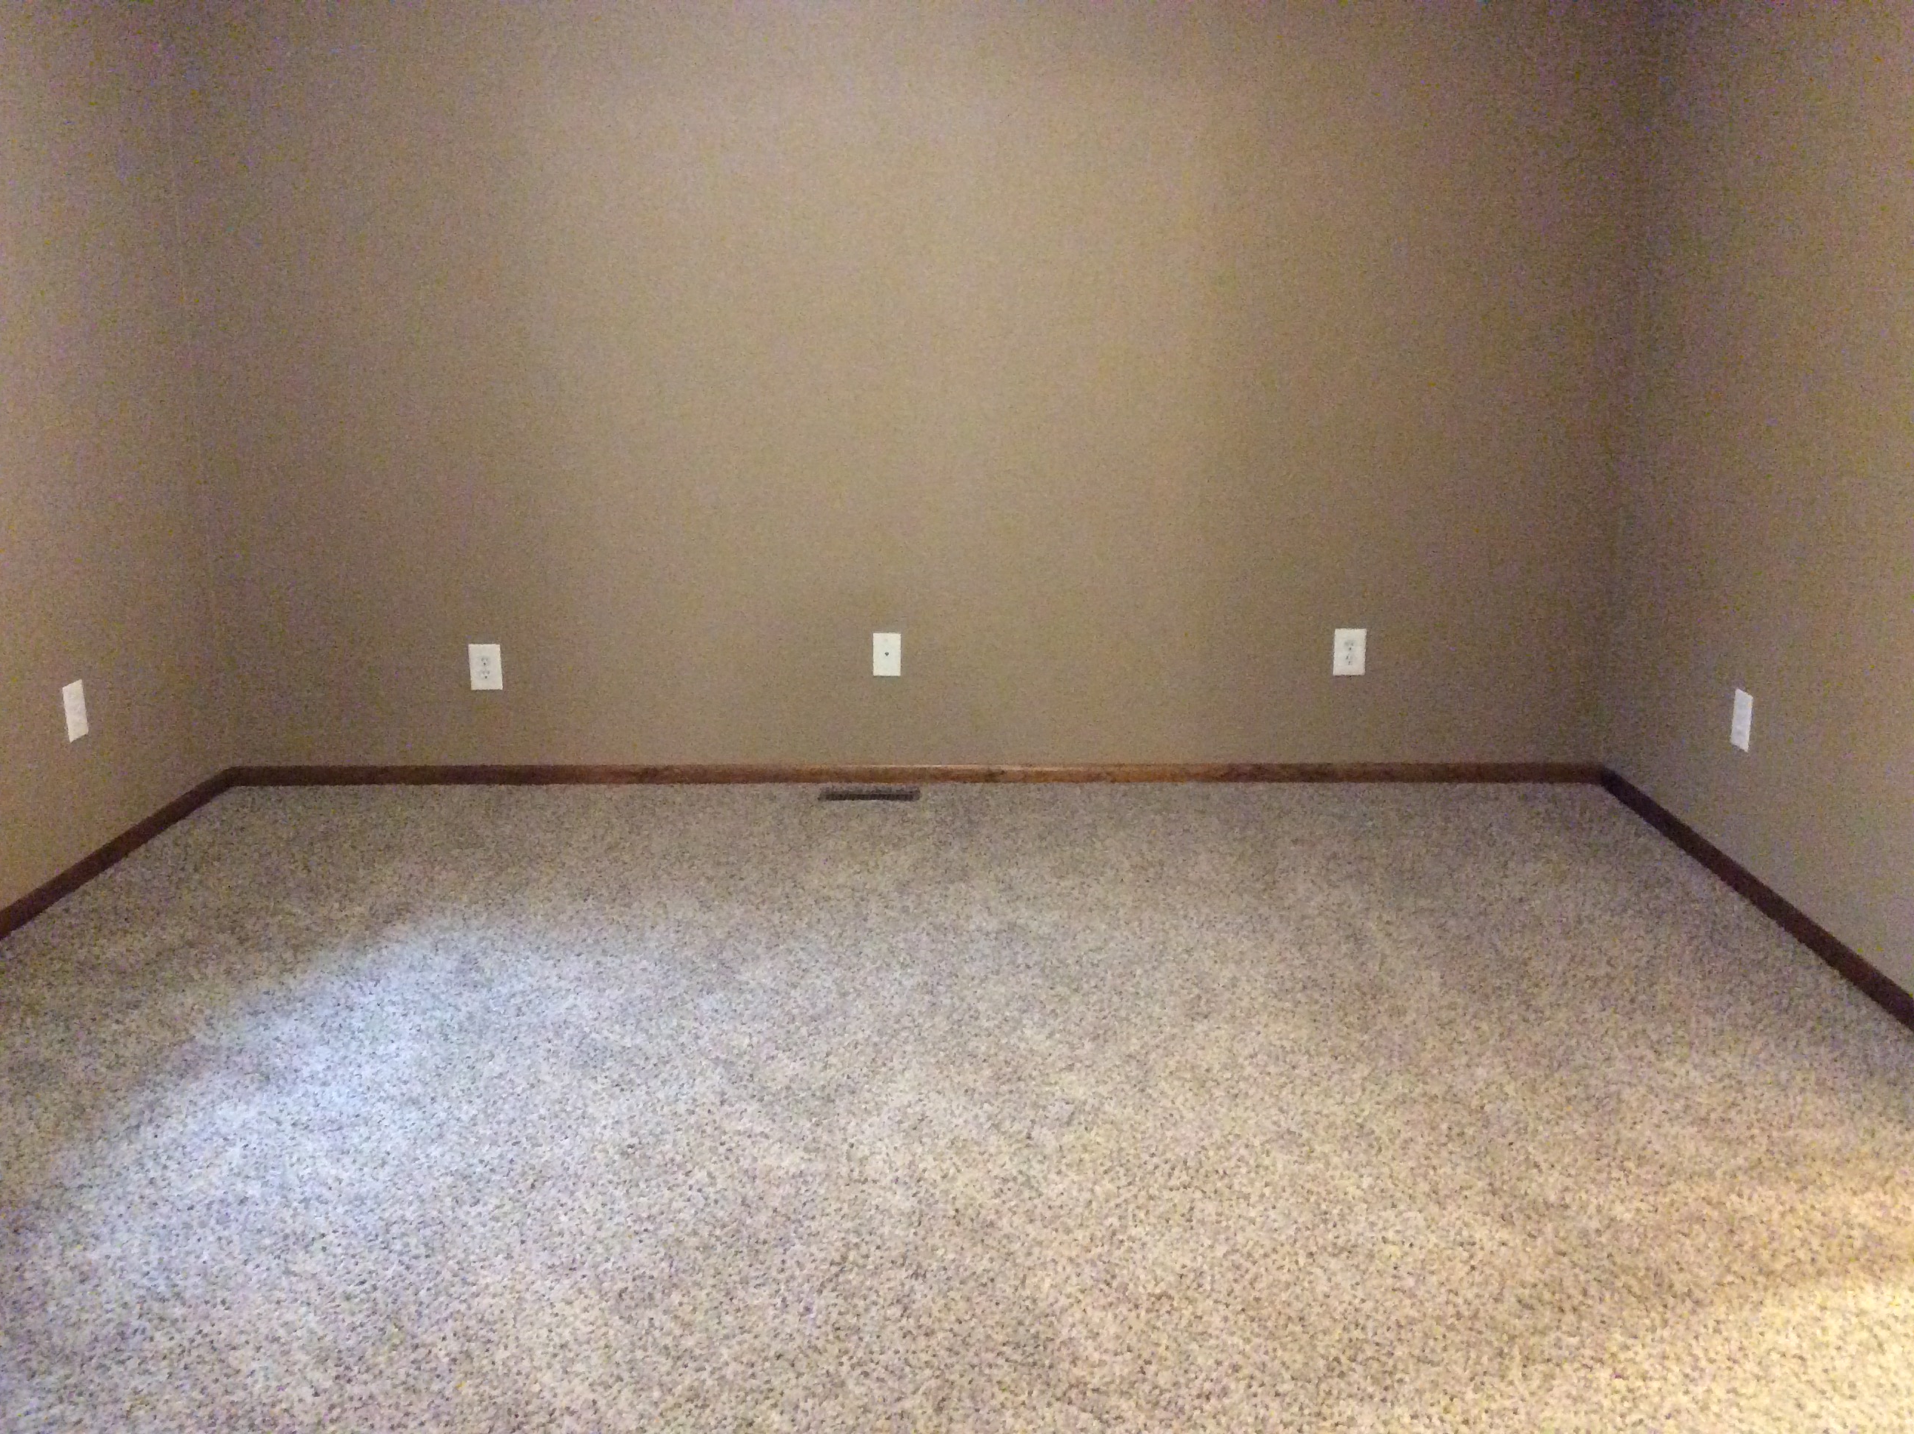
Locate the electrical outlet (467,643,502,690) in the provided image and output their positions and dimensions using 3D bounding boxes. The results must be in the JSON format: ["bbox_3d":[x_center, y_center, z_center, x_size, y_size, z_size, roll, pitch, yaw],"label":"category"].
[{"bbox_3d":[-1.321,-0.141,4.969,0.086,0.131,0.009,0,14,1],"label":"electrical outlet"}]

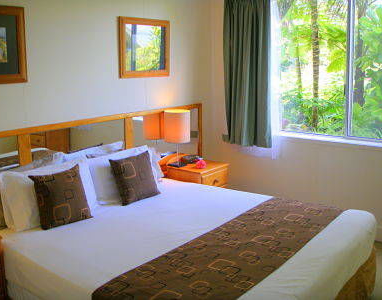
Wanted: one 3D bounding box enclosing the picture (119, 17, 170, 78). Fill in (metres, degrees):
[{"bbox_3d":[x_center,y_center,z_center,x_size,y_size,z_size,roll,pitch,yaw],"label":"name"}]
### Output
[{"bbox_3d":[-0.400,-0.903,3.916,0.030,0.507,0.639,8,14,37],"label":"picture"}]

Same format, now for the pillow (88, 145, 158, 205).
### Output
[{"bbox_3d":[-0.540,0.201,3.643,0.160,0.400,0.670,-20,-4,42],"label":"pillow"}]

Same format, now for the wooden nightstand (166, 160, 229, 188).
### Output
[{"bbox_3d":[0.087,0.412,4.368,0.405,0.523,0.508,8,14,37],"label":"wooden nightstand"}]

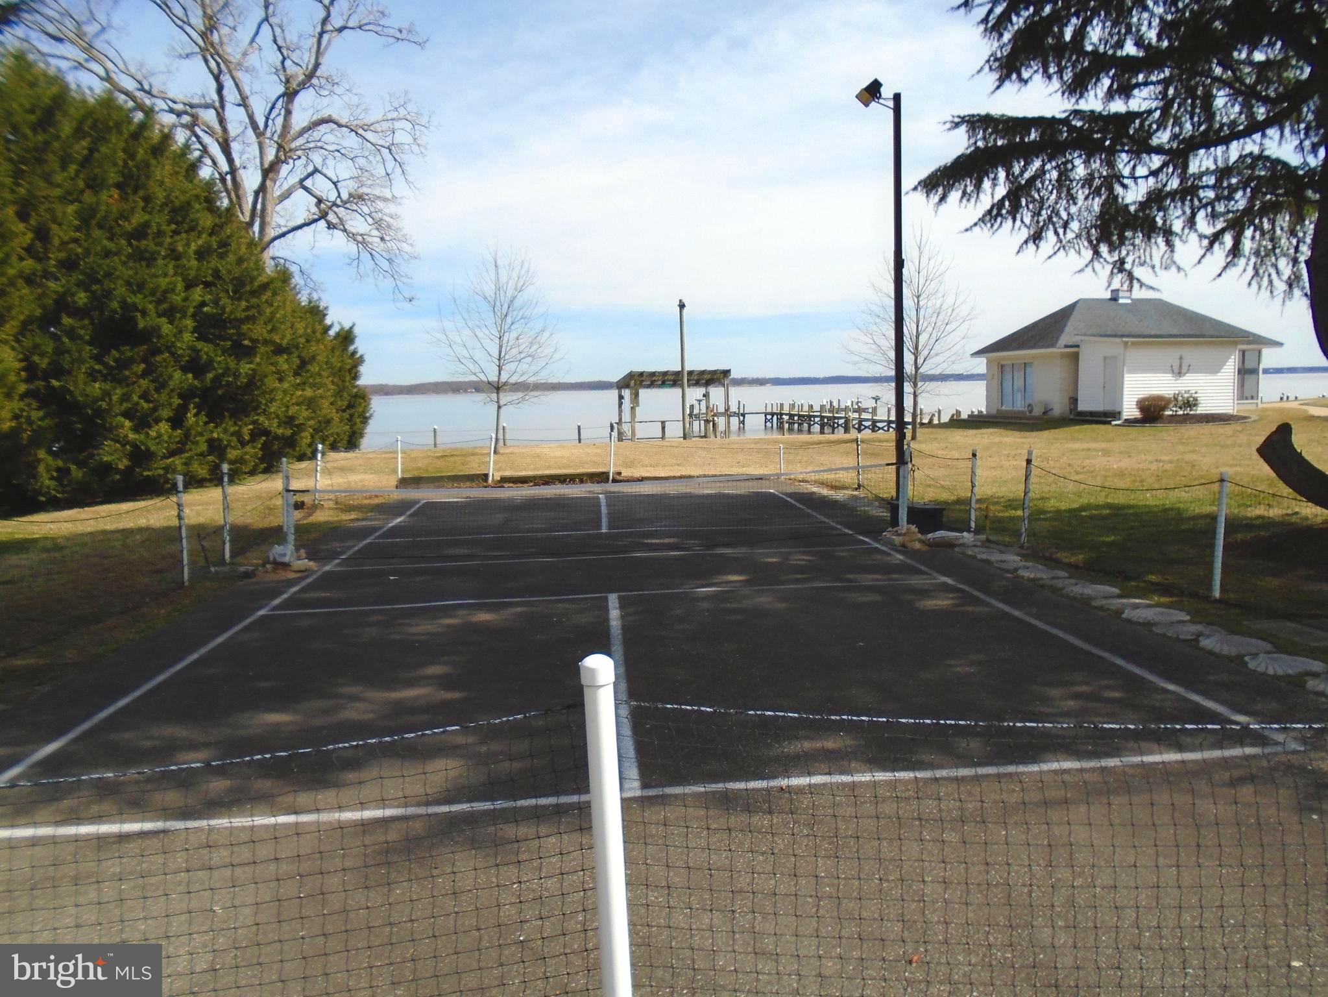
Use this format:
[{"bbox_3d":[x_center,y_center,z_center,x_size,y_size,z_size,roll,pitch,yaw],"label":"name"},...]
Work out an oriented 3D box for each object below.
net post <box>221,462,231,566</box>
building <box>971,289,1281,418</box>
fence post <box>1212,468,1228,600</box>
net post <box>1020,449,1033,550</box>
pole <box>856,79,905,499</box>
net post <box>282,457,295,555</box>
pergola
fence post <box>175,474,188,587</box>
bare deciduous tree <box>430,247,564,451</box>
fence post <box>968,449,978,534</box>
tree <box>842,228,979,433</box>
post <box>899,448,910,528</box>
[{"bbox_3d":[-4.925,0.179,11.237,0.060,1.144,0.060,-2,6,-5],"label":"net post"},{"bbox_3d":[19.477,-6.097,41.324,9.570,5.170,9.750,-2,6,-7],"label":"building"},{"bbox_3d":[4.376,0.293,7.844,0.060,1.006,0.060,-2,6,-5],"label":"fence post"},{"bbox_3d":[3.917,0.003,10.741,0.060,1.069,0.060,-2,6,-5],"label":"net post"},{"bbox_3d":[2.845,-2.537,13.066,0.640,5.670,0.360,-2,6,-5],"label":"pole"},{"bbox_3d":[-4.075,0.202,10.887,0.085,1.142,0.085,-2,6,-5],"label":"net post"},{"bbox_3d":[0.356,-3.709,39.617,3.800,2.750,3.400,-3,6,-10],"label":"pergola"},{"bbox_3d":[-4.763,0.322,9.888,0.060,1.112,0.060,-2,6,-5],"label":"fence post"},{"bbox_3d":[-5.588,-4.819,32.634,4.460,6.620,4.460,-2,6,-5],"label":"bare deciduous tree"},{"bbox_3d":[3.676,-0.078,11.844,0.058,1.016,0.058,-2,6,-5],"label":"fence post"},{"bbox_3d":[7.593,-5.016,30.641,4.090,6.490,4.090,-2,6,-5],"label":"tree"},{"bbox_3d":[2.766,-0.051,11.442,0.090,1.054,0.090,-2,6,-5],"label":"post"}]

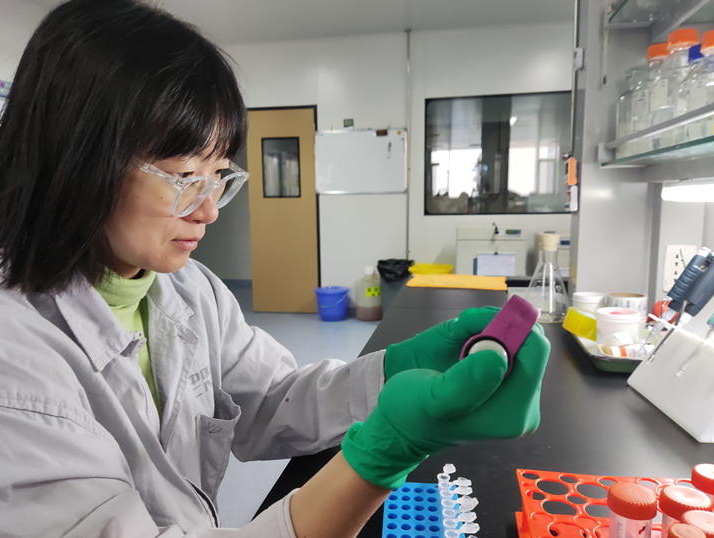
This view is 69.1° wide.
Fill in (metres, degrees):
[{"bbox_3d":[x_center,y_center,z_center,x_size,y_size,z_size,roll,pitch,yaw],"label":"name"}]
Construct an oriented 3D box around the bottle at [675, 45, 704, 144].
[{"bbox_3d":[0.653,-0.322,0.978,0.085,0.181,0.085,1,8,11],"label":"bottle"}]

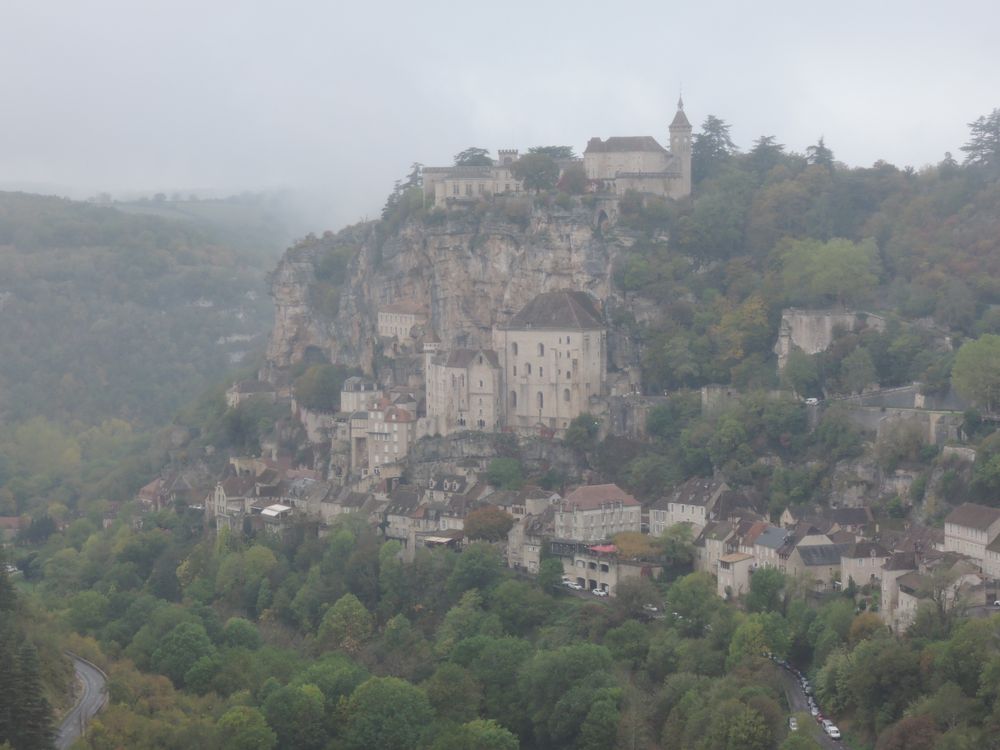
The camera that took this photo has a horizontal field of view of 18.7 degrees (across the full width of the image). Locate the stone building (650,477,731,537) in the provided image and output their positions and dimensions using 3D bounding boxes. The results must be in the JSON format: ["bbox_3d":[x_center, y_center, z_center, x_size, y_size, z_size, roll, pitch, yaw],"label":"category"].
[{"bbox_3d":[42.260,29.260,672.000,10.000,12.000,17.000,-3,4,-40],"label":"stone building"}]

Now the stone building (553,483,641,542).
[{"bbox_3d":[22.470,31.670,698.000,18.500,11.600,8.000,-3,4,-41],"label":"stone building"}]

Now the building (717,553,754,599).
[{"bbox_3d":[48.950,41.850,632.000,4.900,9.000,6.200,-2,4,-28],"label":"building"}]

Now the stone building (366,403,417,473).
[{"bbox_3d":[-26.880,15.690,752.000,10.300,17.200,7.200,1,4,20],"label":"stone building"}]

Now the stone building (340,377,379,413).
[{"bbox_3d":[-35.420,5.170,770.000,7.500,9.500,7.500,-2,4,-25],"label":"stone building"}]

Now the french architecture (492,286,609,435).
[{"bbox_3d":[12.200,-3.520,737.000,22.500,33.000,16.000,1,4,20],"label":"french architecture"}]

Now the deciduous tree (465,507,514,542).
[{"bbox_3d":[-2.420,35.180,705.000,11.400,9.200,10.500,0,3,0],"label":"deciduous tree"}]

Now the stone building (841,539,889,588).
[{"bbox_3d":[75.530,39.550,627.000,8.800,9.300,6.600,-1,3,-16],"label":"stone building"}]

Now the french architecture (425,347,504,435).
[{"bbox_3d":[-8.770,4.170,740.000,17.500,20.500,8.000,1,4,24],"label":"french architecture"}]

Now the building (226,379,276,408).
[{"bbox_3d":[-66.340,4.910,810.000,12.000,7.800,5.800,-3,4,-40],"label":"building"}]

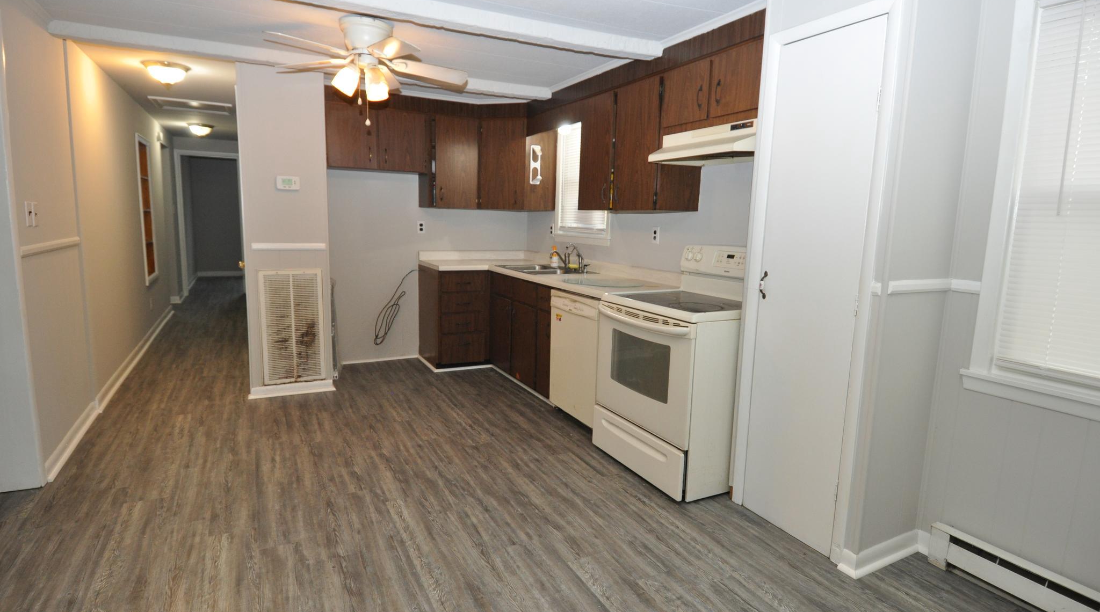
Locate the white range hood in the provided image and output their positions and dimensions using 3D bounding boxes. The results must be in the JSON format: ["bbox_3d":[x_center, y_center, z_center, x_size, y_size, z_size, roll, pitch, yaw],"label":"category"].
[{"bbox_3d":[0.927,-0.870,2.961,0.485,0.163,0.785,-3,10,-29],"label":"white range hood"}]

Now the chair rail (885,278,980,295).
[{"bbox_3d":[1.402,-0.068,1.999,0.445,0.046,0.115,-3,10,-29],"label":"chair rail"}]

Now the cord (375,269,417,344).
[{"bbox_3d":[-1.403,0.013,5.019,0.411,0.689,0.040,-4,10,-28],"label":"cord"}]

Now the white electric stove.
[{"bbox_3d":[0.747,0.285,3.000,0.730,1.170,0.765,-4,10,-28],"label":"white electric stove"}]

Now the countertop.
[{"bbox_3d":[-0.166,-0.293,4.371,1.115,0.145,2.490,-3,10,-29],"label":"countertop"}]

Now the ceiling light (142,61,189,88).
[{"bbox_3d":[-2.939,-1.756,4.225,0.320,0.175,0.320,-4,10,-28],"label":"ceiling light"}]

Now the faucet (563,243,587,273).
[{"bbox_3d":[0.195,-0.384,4.510,0.150,0.225,0.130,-3,10,-29],"label":"faucet"}]

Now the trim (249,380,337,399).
[{"bbox_3d":[-1.890,0.617,4.054,0.582,0.075,0.032,-4,10,-28],"label":"trim"}]

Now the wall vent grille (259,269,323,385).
[{"bbox_3d":[-1.863,0.159,3.996,0.411,0.828,0.020,-4,10,-28],"label":"wall vent grille"}]

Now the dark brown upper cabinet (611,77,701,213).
[{"bbox_3d":[0.675,-0.998,3.482,0.318,0.790,0.470,-4,10,-28],"label":"dark brown upper cabinet"}]

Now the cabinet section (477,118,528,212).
[{"bbox_3d":[-0.387,-1.277,5.005,0.440,0.800,0.320,4,8,16],"label":"cabinet section"}]

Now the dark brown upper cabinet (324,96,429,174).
[{"bbox_3d":[-1.508,-1.417,4.688,0.880,0.515,0.330,-3,10,-29],"label":"dark brown upper cabinet"}]

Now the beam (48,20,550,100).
[{"bbox_3d":[-1.457,-1.650,3.805,3.112,0.115,0.130,-2,9,-24],"label":"beam"}]

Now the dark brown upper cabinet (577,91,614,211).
[{"bbox_3d":[0.460,-1.066,3.875,0.318,0.788,0.435,-4,10,-28],"label":"dark brown upper cabinet"}]

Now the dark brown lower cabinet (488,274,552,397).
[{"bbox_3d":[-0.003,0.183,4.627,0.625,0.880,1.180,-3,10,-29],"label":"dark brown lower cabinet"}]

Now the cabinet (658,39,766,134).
[{"bbox_3d":[0.991,-1.141,2.960,0.345,0.375,0.780,-3,10,-29],"label":"cabinet"}]

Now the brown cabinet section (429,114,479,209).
[{"bbox_3d":[-0.912,-1.277,4.930,0.445,0.790,0.330,-3,9,-28],"label":"brown cabinet section"}]

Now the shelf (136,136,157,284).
[{"bbox_3d":[-4.401,-1.041,5.921,0.130,1.530,0.720,-4,10,-28],"label":"shelf"}]

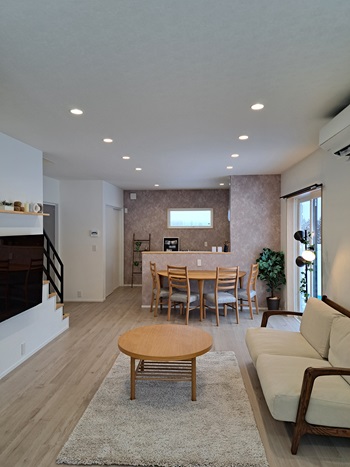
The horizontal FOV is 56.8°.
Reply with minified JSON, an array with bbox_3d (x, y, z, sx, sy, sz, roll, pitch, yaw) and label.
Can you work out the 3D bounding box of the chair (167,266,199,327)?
[{"bbox_3d":[0.159,0.935,5.110,0.430,0.860,0.480,1,1,35],"label":"chair"}]

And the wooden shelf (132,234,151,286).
[{"bbox_3d":[-0.799,0.663,7.923,0.440,1.300,0.300,0,1,5],"label":"wooden shelf"}]

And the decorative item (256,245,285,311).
[{"bbox_3d":[1.664,0.803,5.500,0.520,1.110,0.470,0,1,5],"label":"decorative item"}]

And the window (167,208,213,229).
[{"bbox_3d":[0.394,-0.374,8.019,1.130,0.490,0.100,0,1,5],"label":"window"}]

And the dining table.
[{"bbox_3d":[0.452,1.015,5.401,1.540,0.690,0.860,0,1,5],"label":"dining table"}]

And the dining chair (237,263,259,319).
[{"bbox_3d":[1.131,0.930,5.375,0.480,0.860,0.430,1,1,30],"label":"dining chair"}]

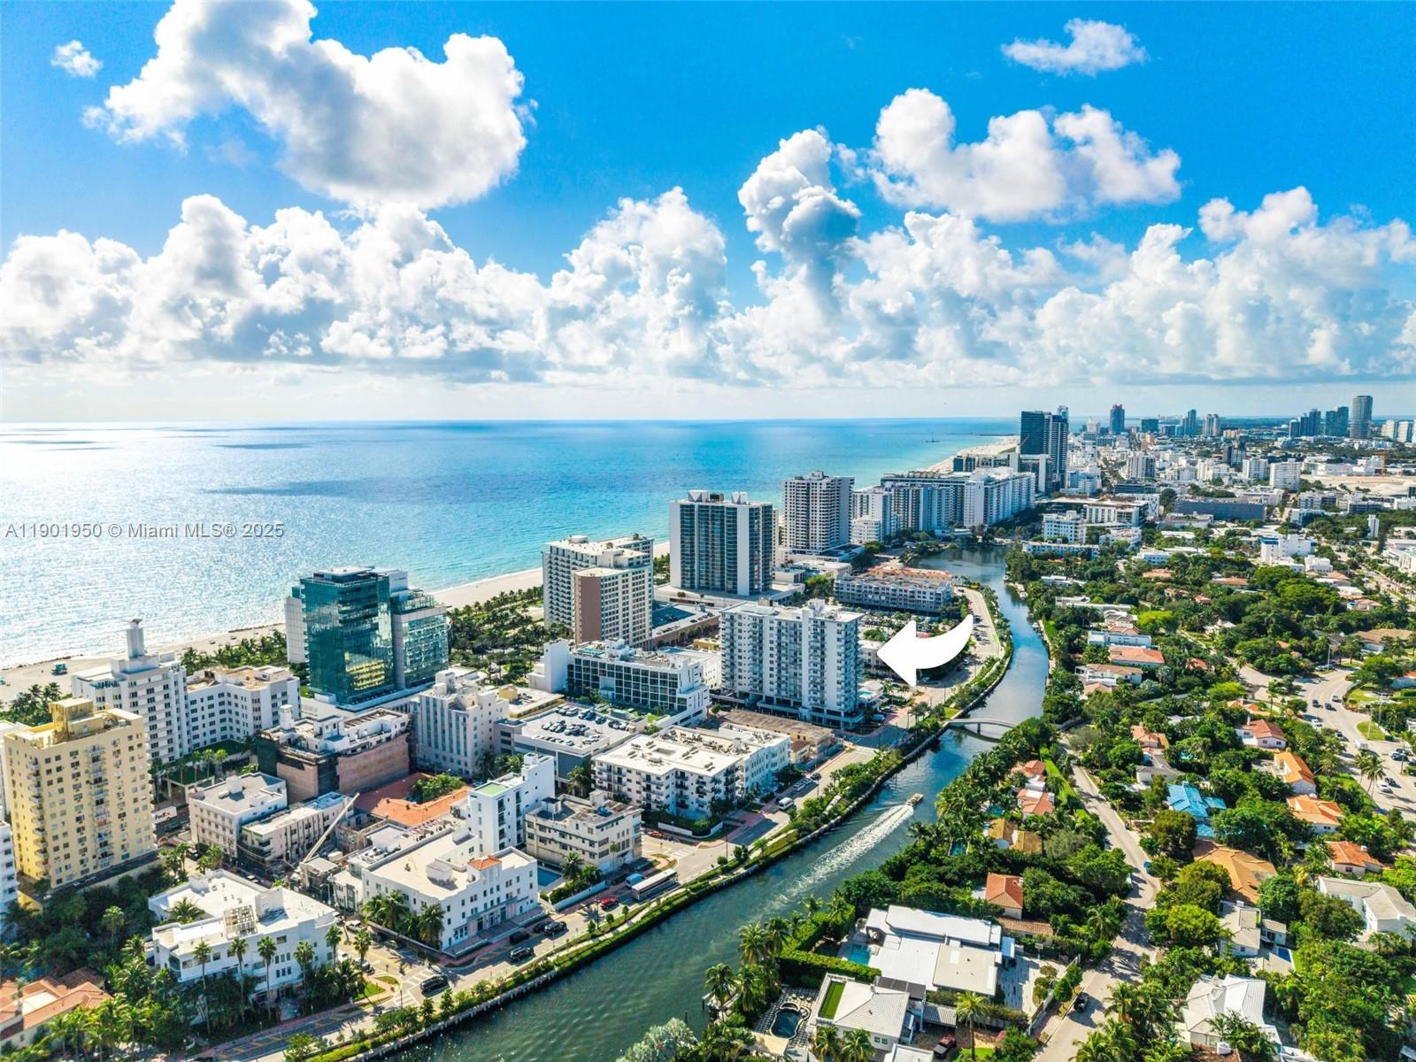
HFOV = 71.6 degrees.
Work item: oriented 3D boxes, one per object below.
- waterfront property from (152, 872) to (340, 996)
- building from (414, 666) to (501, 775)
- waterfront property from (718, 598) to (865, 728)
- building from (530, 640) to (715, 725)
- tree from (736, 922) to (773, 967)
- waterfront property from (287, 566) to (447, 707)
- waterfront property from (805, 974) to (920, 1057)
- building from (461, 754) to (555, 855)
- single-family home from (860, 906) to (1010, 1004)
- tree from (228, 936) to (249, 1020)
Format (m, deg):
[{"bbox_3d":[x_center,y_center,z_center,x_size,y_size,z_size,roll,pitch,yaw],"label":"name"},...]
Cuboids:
[{"bbox_3d":[-99.380,84.550,207.090,29.760,14.500,39.220,-6,9,-40],"label":"waterfront property"},{"bbox_3d":[-81.900,63.070,323.690,23.000,29.500,16.000,3,8,29],"label":"building"},{"bbox_3d":[30.710,48.130,371.260,49.500,44.500,19.000,3,7,23],"label":"waterfront property"},{"bbox_3d":[-31.190,57.050,389.560,68.000,23.000,24.500,4,8,32],"label":"building"},{"bbox_3d":[9.860,87.920,205.570,7.400,12.800,7.400,0,7,0],"label":"tree"},{"bbox_3d":[-136.550,41.420,396.840,38.110,57.000,45.600,5,8,36],"label":"waterfront property"},{"bbox_3d":[29.050,90.750,185.300,16.860,5.800,14.940,2,7,21],"label":"waterfront property"},{"bbox_3d":[-53.390,74.260,268.270,9.500,20.000,25.000,3,8,28],"label":"building"},{"bbox_3d":[46.850,87.260,201.710,27.000,6.800,22.500,2,7,20],"label":"single-family home"},{"bbox_3d":[-90.020,85.680,188.240,3.900,16.590,3.900,0,7,0],"label":"tree"}]

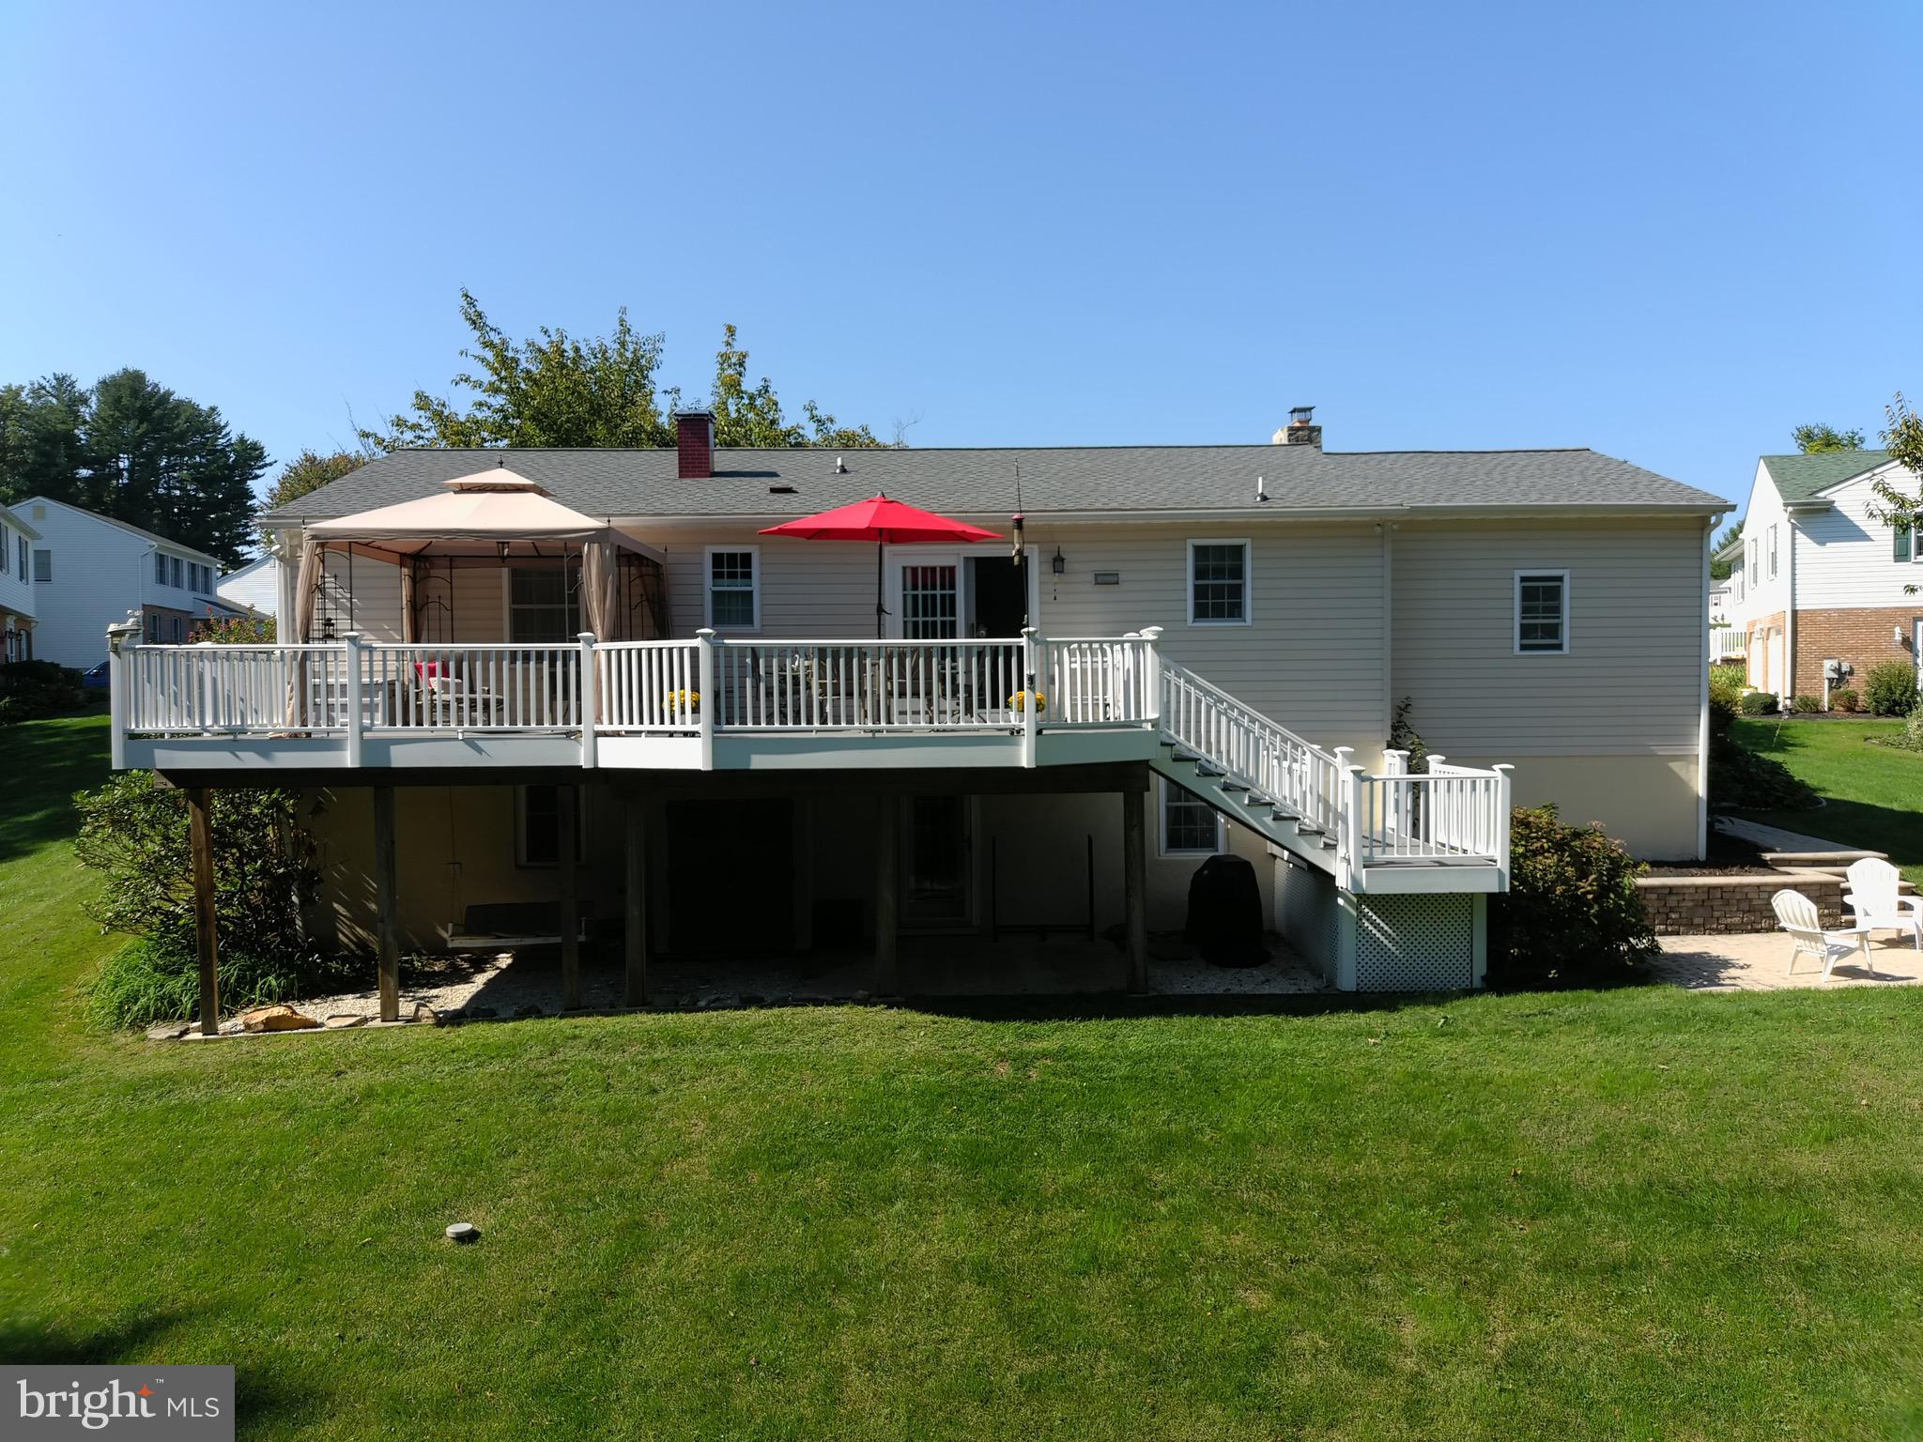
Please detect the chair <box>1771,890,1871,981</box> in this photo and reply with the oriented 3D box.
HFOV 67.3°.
[{"bbox_3d":[9.405,2.291,15.705,0.850,0.940,0.760,-1,2,-22],"label":"chair"}]

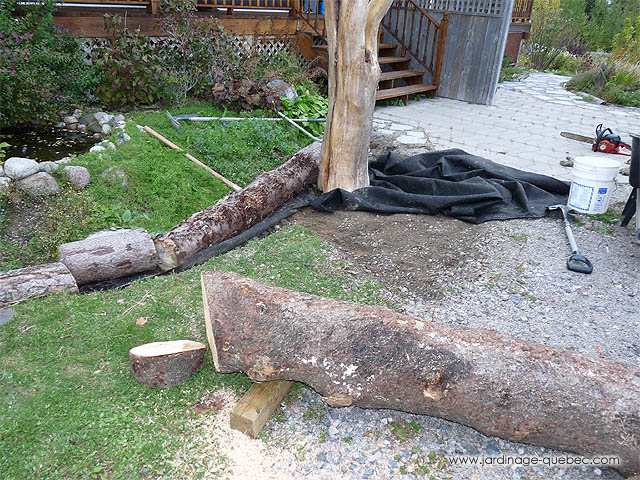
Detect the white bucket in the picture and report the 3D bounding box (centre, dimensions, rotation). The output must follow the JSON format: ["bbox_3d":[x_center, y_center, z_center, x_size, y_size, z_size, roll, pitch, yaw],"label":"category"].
[{"bbox_3d":[1.978,-0.389,3.640,0.300,0.350,0.300,3,26,0],"label":"white bucket"}]

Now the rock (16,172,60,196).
[{"bbox_3d":[-1.961,-0.405,3.495,0.270,0.160,0.210,1,26,-5],"label":"rock"}]

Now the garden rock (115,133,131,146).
[{"bbox_3d":[-1.834,-0.927,4.651,0.130,0.100,0.120,3,26,0],"label":"garden rock"}]

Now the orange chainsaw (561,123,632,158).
[{"bbox_3d":[2.900,-1.050,5.220,0.780,0.270,0.250,19,32,28],"label":"orange chainsaw"}]

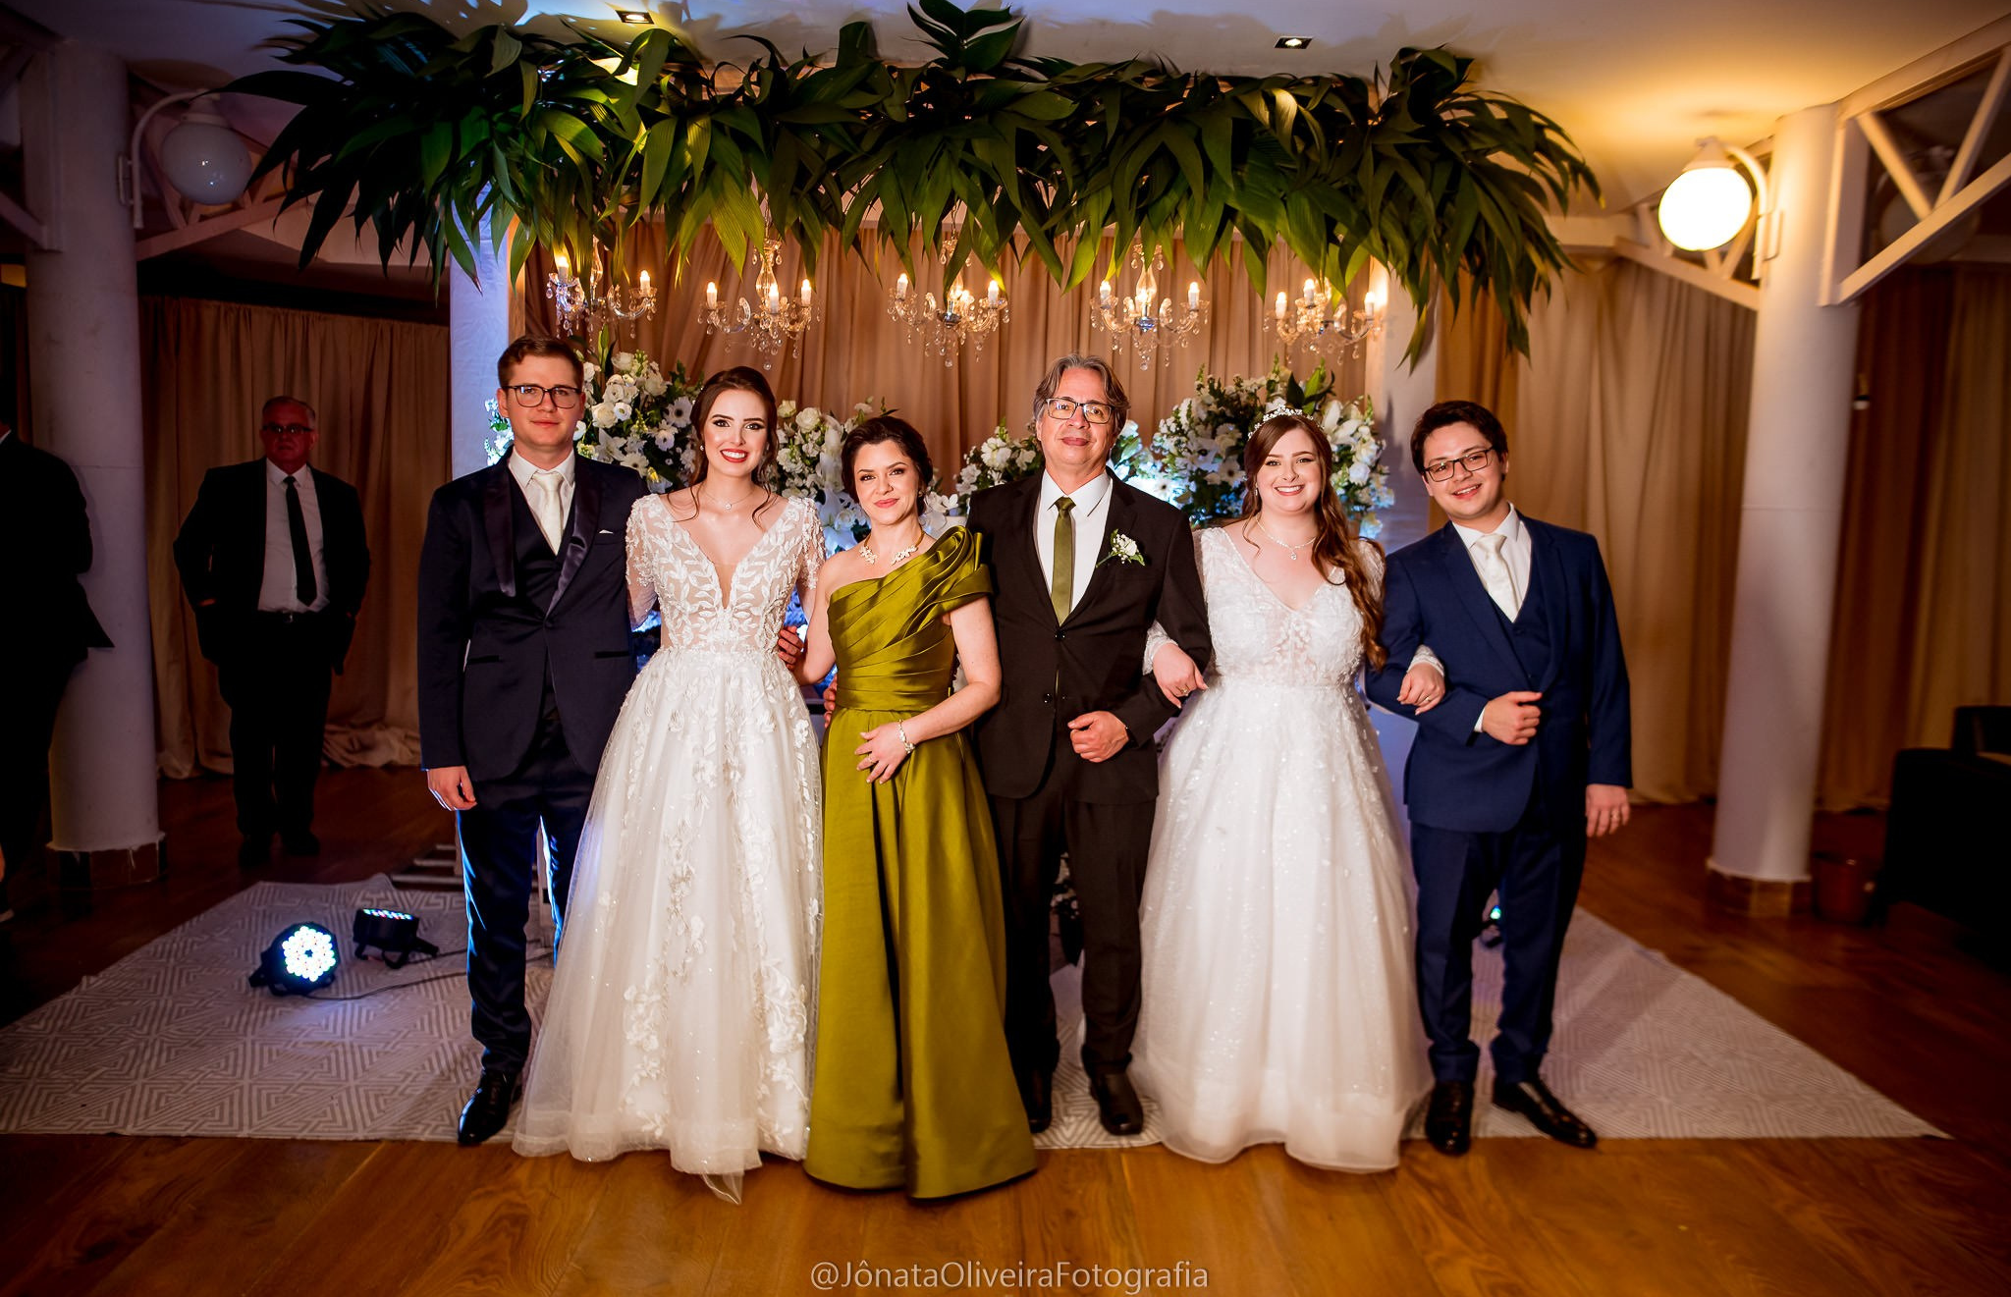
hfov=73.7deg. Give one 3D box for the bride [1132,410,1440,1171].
[{"bbox_3d":[0.663,0.283,3.102,0.703,1.640,0.620,3,6,11],"label":"bride"}]

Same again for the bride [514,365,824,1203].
[{"bbox_3d":[-0.760,0.235,3.038,0.690,1.710,0.620,1,6,-6],"label":"bride"}]

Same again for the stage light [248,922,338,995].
[{"bbox_3d":[-2.032,0.868,3.861,0.160,0.190,0.210,-13,-4,35],"label":"stage light"}]

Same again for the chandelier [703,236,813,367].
[{"bbox_3d":[-0.877,-1.231,4.750,0.400,0.460,0.400,1,6,-2],"label":"chandelier"}]

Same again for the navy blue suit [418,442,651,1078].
[{"bbox_3d":[-1.080,0.293,3.077,0.510,1.410,0.330,0,6,-12],"label":"navy blue suit"}]

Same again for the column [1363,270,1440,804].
[{"bbox_3d":[1.402,-0.360,4.873,0.210,2.650,0.230,1,6,-2],"label":"column"}]

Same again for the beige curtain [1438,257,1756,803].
[{"bbox_3d":[2.974,-0.597,6.817,1.479,2.762,0.200,3,6,11],"label":"beige curtain"}]

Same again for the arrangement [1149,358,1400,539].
[{"bbox_3d":[0.845,-0.619,4.308,0.793,0.589,0.650,2,6,5],"label":"arrangement"}]

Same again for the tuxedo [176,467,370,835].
[{"bbox_3d":[-2.817,0.017,5.185,0.662,1.518,0.360,-2,6,-28],"label":"tuxedo"}]

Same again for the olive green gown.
[{"bbox_3d":[-0.176,0.422,2.887,0.521,1.364,0.450,2,6,8],"label":"olive green gown"}]

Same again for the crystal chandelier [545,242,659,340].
[{"bbox_3d":[-1.418,-1.262,4.700,0.400,0.450,0.400,1,6,-2],"label":"crystal chandelier"}]

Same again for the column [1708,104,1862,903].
[{"bbox_3d":[2.843,-0.473,4.870,0.320,2.900,0.320,5,7,30],"label":"column"}]

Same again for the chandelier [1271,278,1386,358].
[{"bbox_3d":[1.162,-1.245,4.850,0.410,0.450,0.410,1,6,-2],"label":"chandelier"}]

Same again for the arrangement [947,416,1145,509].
[{"bbox_3d":[0.150,-0.607,4.500,0.660,0.360,0.420,1,6,-2],"label":"arrangement"}]

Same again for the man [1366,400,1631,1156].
[{"bbox_3d":[1.119,0.281,3.071,0.573,1.672,0.420,2,6,10],"label":"man"}]

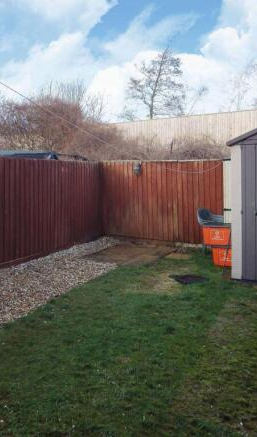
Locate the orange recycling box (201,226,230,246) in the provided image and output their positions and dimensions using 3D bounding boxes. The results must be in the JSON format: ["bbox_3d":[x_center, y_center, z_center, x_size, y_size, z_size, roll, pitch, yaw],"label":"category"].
[{"bbox_3d":[1.409,0.264,6.007,0.420,0.320,0.470,1,5,7],"label":"orange recycling box"}]

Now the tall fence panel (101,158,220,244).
[{"bbox_3d":[0.638,-0.370,7.750,2.650,1.720,0.070,2,5,24],"label":"tall fence panel"}]

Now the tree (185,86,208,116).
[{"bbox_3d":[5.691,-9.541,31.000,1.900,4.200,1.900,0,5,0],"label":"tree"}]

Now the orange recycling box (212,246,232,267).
[{"bbox_3d":[1.542,0.576,6.007,0.420,0.320,0.470,1,5,7],"label":"orange recycling box"}]

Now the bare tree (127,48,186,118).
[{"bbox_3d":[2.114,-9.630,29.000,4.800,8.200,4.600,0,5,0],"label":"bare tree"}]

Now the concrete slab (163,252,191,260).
[{"bbox_3d":[0.877,0.687,6.502,0.450,0.050,0.450,2,5,20],"label":"concrete slab"}]

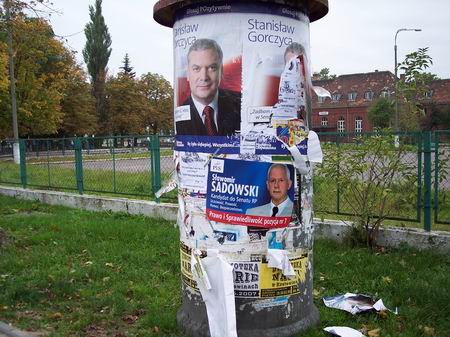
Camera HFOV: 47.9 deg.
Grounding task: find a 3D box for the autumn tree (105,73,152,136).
[{"bbox_3d":[-8.687,-5.000,45.754,4.358,7.258,4.358,-2,4,0],"label":"autumn tree"}]

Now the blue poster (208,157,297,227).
[{"bbox_3d":[0.181,0.169,3.453,0.597,0.453,0.088,-2,4,-3],"label":"blue poster"}]

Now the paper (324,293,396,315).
[{"bbox_3d":[1.086,1.098,4.121,0.570,0.080,0.350,-2,4,0],"label":"paper"}]

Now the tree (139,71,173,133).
[{"bbox_3d":[-6.290,-5.287,47.744,3.884,7.437,3.884,-2,4,0],"label":"tree"}]

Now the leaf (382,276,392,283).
[{"bbox_3d":[1.550,1.063,4.832,0.100,0.030,0.090,-2,4,0],"label":"leaf"}]

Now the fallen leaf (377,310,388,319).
[{"bbox_3d":[1.218,1.133,3.918,0.090,0.030,0.085,-2,4,0],"label":"fallen leaf"}]

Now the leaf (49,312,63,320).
[{"bbox_3d":[-1.361,1.192,4.067,0.110,0.030,0.100,-2,4,0],"label":"leaf"}]

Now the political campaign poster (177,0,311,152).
[{"bbox_3d":[0.122,-0.611,3.561,1.009,1.025,0.412,-1,4,2],"label":"political campaign poster"}]

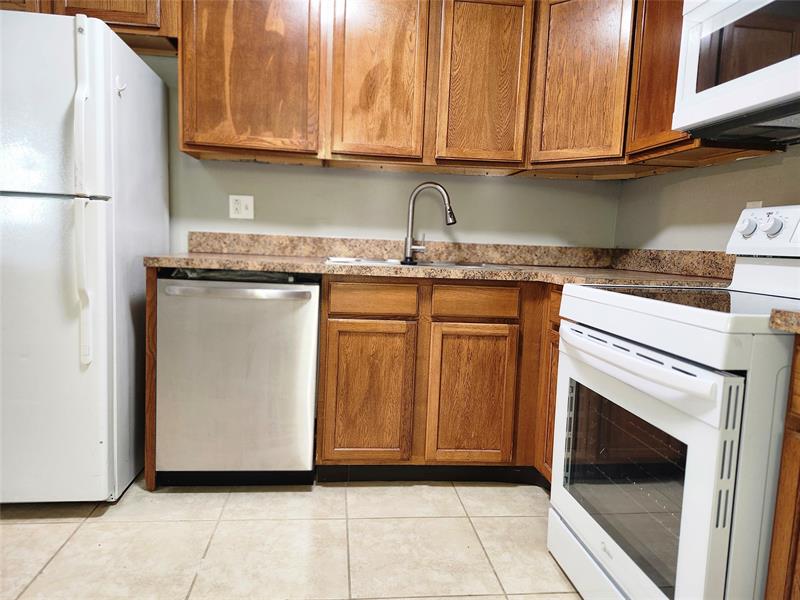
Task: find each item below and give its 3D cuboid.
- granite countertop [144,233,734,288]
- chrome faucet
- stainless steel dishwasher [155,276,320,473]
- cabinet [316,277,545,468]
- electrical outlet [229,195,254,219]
[{"bbox_3d":[0.116,-0.179,2.246,2.177,0.148,0.960,2,6,-6],"label":"granite countertop"},{"bbox_3d":[0.148,-0.371,2.581,0.261,0.395,0.073,4,6,14],"label":"chrome faucet"},{"bbox_3d":[-0.658,0.285,2.333,0.600,0.780,0.620,2,6,-6],"label":"stainless steel dishwasher"},{"bbox_3d":[0.099,0.278,2.459,0.923,0.803,0.628,2,6,-6],"label":"cabinet"},{"bbox_3d":[-0.773,-0.453,2.602,0.115,0.113,0.012,2,6,-6],"label":"electrical outlet"}]

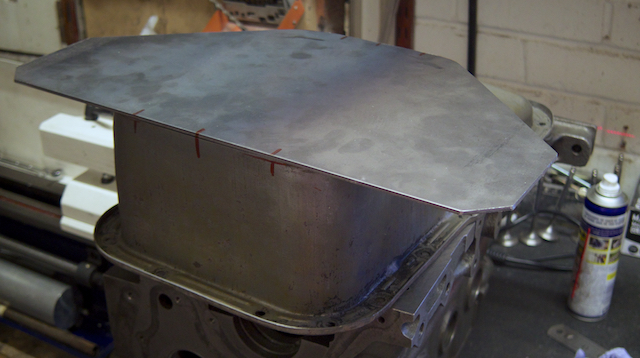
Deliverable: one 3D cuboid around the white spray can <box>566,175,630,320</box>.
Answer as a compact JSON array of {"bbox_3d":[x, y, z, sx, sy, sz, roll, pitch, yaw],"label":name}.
[{"bbox_3d":[0.360,0.087,1.123,0.053,0.202,0.053,0,26,0],"label":"white spray can"}]

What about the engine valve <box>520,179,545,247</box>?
[{"bbox_3d":[0.324,0.043,1.308,0.036,0.118,0.036,7,27,14],"label":"engine valve"}]

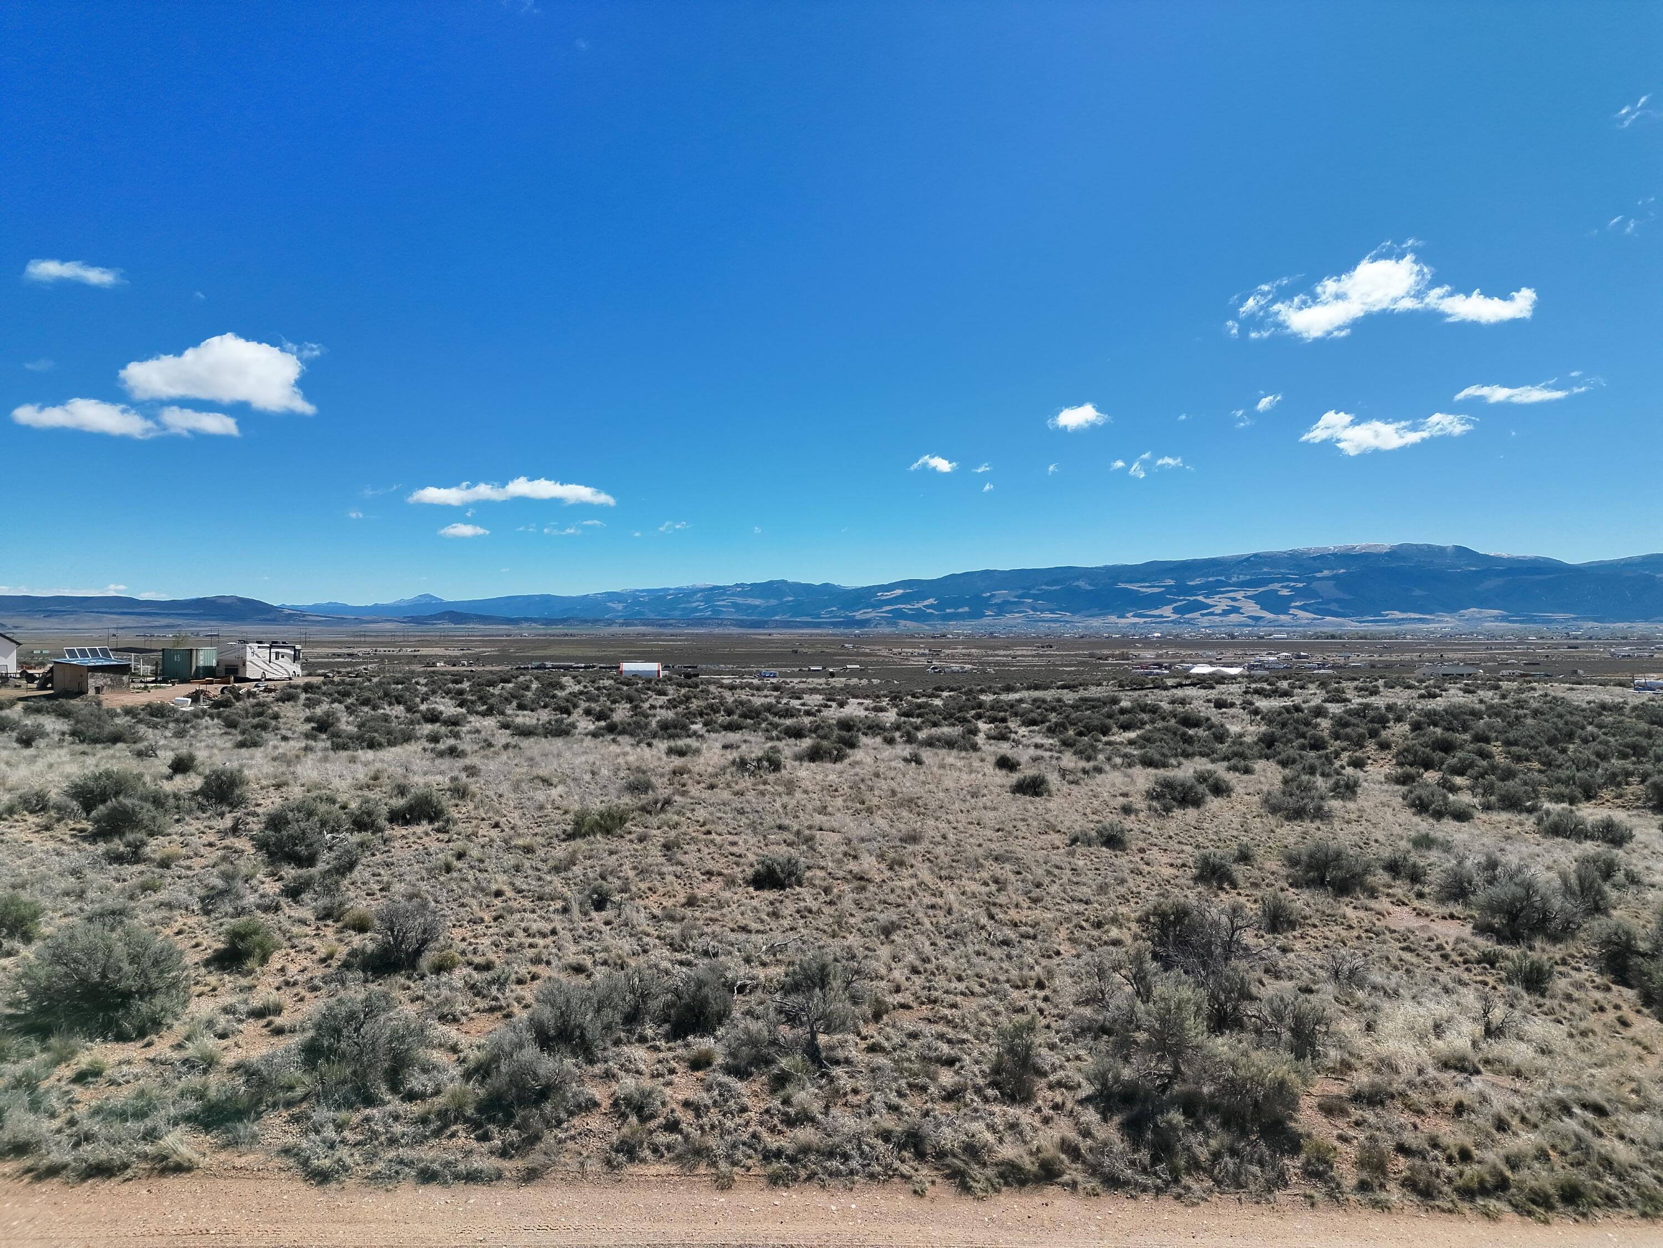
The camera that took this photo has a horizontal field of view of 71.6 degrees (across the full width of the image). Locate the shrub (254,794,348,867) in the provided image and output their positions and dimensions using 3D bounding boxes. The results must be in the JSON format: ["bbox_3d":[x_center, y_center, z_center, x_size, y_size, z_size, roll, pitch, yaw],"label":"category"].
[{"bbox_3d":[-10.995,4.219,23.888,1.880,1.362,1.729,0,0,0],"label":"shrub"}]

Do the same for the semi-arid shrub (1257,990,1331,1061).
[{"bbox_3d":[4.876,4.196,12.155,0.781,0.658,0.742,0,0,0],"label":"semi-arid shrub"}]

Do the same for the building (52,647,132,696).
[{"bbox_3d":[-52.835,3.343,82.709,3.600,3.200,3.900,0,0,20],"label":"building"}]

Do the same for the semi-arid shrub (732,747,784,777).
[{"bbox_3d":[-2.388,4.455,37.508,1.640,0.890,1.509,0,0,0],"label":"semi-arid shrub"}]

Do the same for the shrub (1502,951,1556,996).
[{"bbox_3d":[9.344,4.647,15.442,0.692,0.506,0.637,0,0,0],"label":"shrub"}]

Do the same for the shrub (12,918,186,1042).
[{"bbox_3d":[-8.694,4.148,13.730,1.764,1.205,1.623,0,0,-32],"label":"shrub"}]

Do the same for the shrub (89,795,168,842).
[{"bbox_3d":[-15.271,4.161,25.029,1.692,0.886,1.354,0,0,0],"label":"shrub"}]

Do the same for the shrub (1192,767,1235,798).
[{"bbox_3d":[10.578,4.369,31.932,1.127,0.761,1.037,0,0,18],"label":"shrub"}]

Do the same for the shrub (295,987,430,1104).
[{"bbox_3d":[-4.908,4.377,12.116,1.351,1.045,1.243,0,0,0],"label":"shrub"}]

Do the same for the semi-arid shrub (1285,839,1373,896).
[{"bbox_3d":[9.197,4.453,21.339,1.586,0.894,1.459,0,0,0],"label":"semi-arid shrub"}]

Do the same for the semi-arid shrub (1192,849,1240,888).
[{"bbox_3d":[6.991,4.431,20.962,0.784,0.638,0.721,0,0,18],"label":"semi-arid shrub"}]

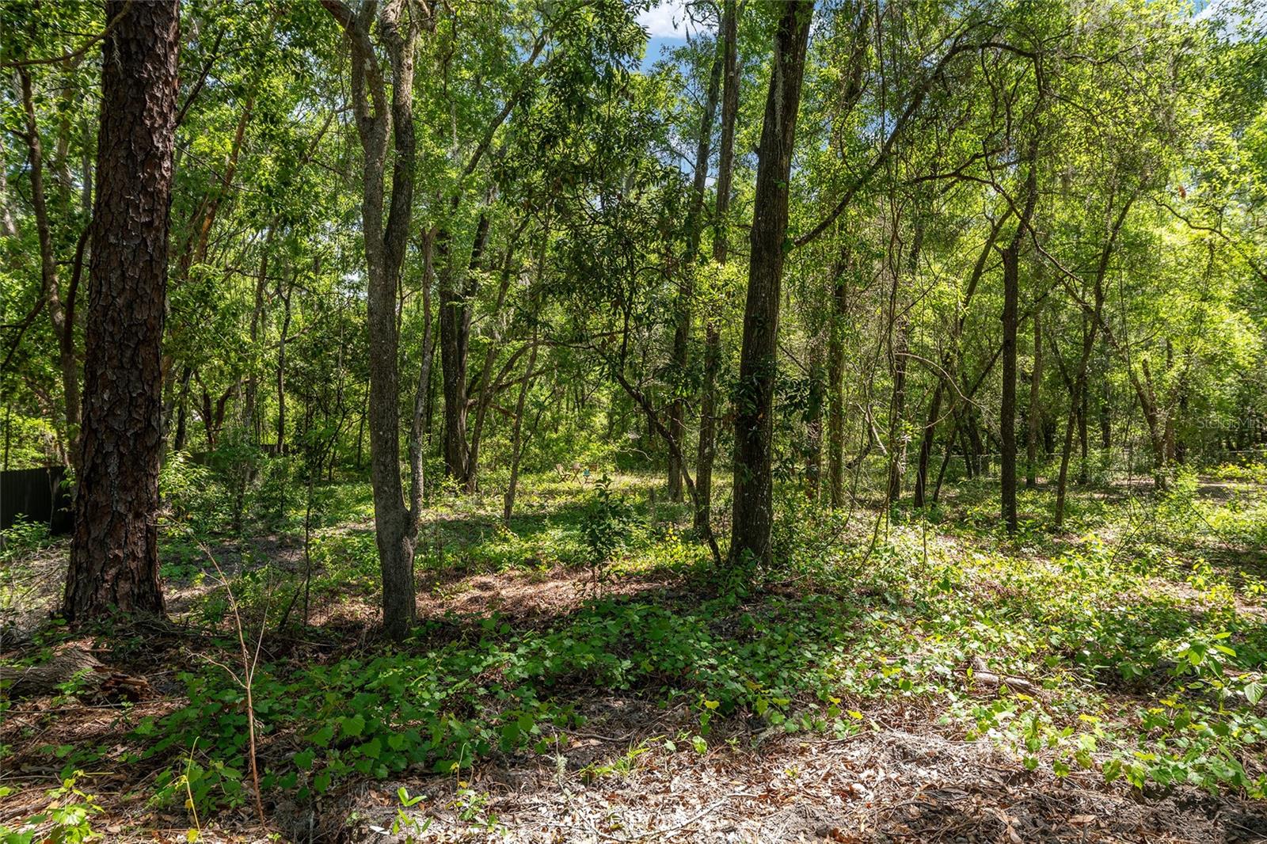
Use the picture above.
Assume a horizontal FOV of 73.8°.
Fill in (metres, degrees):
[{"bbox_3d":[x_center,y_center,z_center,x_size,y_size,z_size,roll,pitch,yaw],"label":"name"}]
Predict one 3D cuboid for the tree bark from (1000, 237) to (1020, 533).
[{"bbox_3d":[5.888,-0.557,13.200,0.300,4.547,0.300,0,0,0],"label":"tree bark"}]

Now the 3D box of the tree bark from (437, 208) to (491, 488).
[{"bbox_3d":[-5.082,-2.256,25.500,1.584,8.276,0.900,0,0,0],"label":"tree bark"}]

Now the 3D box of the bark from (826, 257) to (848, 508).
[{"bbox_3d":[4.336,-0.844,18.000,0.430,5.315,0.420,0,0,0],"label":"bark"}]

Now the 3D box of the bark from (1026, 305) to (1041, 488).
[{"bbox_3d":[12.092,-0.777,25.500,0.440,5.497,0.420,0,0,0],"label":"bark"}]

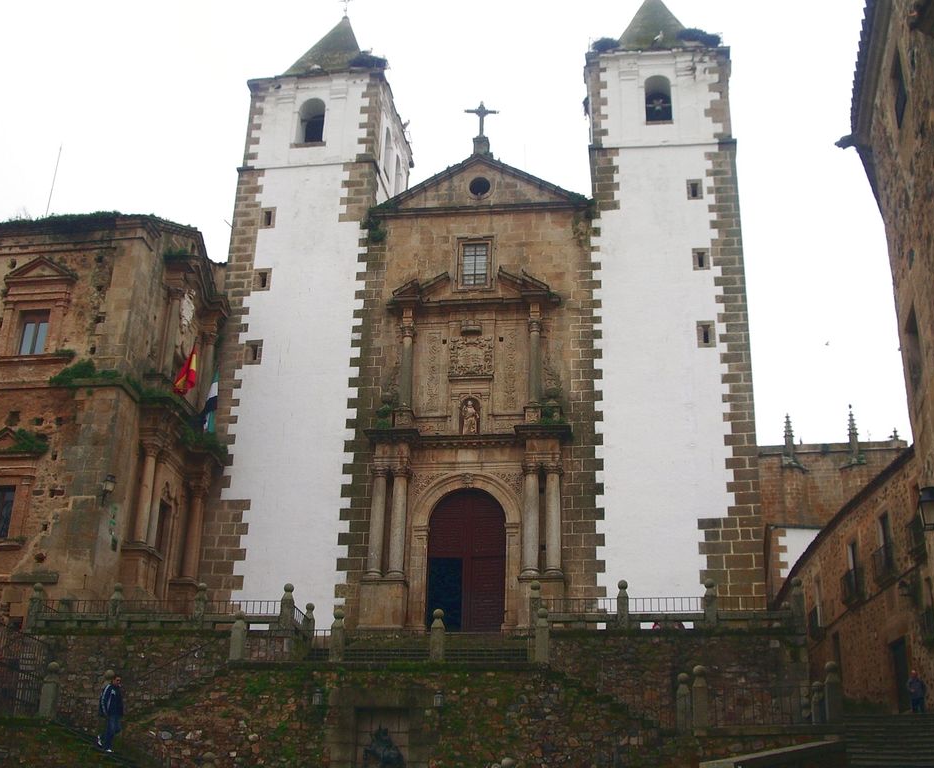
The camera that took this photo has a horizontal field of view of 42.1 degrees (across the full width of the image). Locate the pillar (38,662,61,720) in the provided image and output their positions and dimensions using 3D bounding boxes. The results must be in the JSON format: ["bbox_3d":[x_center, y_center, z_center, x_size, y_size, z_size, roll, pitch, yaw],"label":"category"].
[{"bbox_3d":[-9.915,7.282,28.801,0.300,1.320,0.300,-2,-22,8],"label":"pillar"}]

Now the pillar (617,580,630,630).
[{"bbox_3d":[4.182,5.913,32.416,0.300,1.340,0.300,-2,-22,8],"label":"pillar"}]

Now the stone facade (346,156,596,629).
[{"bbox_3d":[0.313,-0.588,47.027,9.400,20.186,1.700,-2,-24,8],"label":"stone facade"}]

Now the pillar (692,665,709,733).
[{"bbox_3d":[5.053,6.751,26.160,0.300,1.340,0.300,-2,-22,8],"label":"pillar"}]

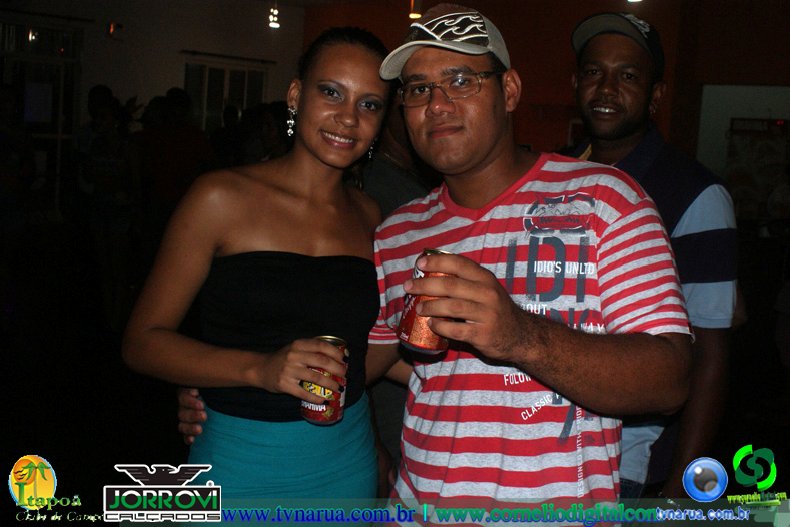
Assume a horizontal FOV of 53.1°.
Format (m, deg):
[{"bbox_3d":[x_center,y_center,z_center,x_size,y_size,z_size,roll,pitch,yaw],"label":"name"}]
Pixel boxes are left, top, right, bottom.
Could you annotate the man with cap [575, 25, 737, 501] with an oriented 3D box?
[{"bbox_3d":[0.415,0.400,1.630,0.550,1.780,0.360,6,4,30],"label":"man with cap"}]

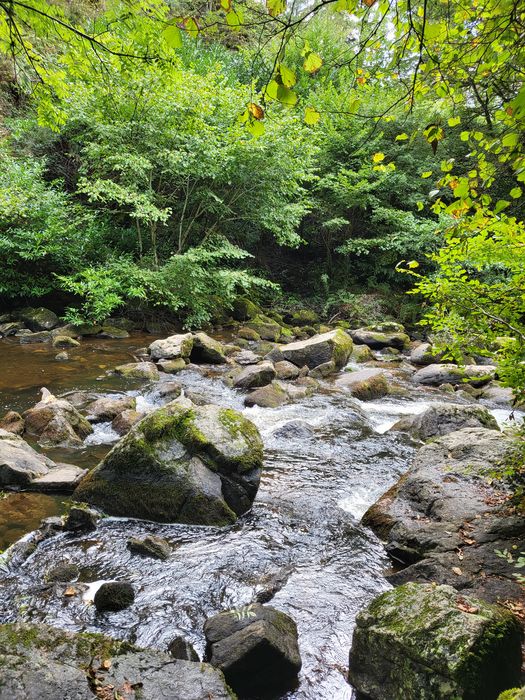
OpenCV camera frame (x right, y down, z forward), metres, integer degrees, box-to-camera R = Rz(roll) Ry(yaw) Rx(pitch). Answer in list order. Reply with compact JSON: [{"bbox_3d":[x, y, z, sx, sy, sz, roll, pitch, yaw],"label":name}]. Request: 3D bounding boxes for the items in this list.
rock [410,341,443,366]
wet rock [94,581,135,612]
[{"bbox_3d":[3.175,0.068,10.179,0.619,0.479,0.496,-2,9,-10],"label":"rock"},{"bbox_3d":[-0.952,1.595,3.401,0.250,0.160,0.210,-1,8,-9],"label":"wet rock"}]

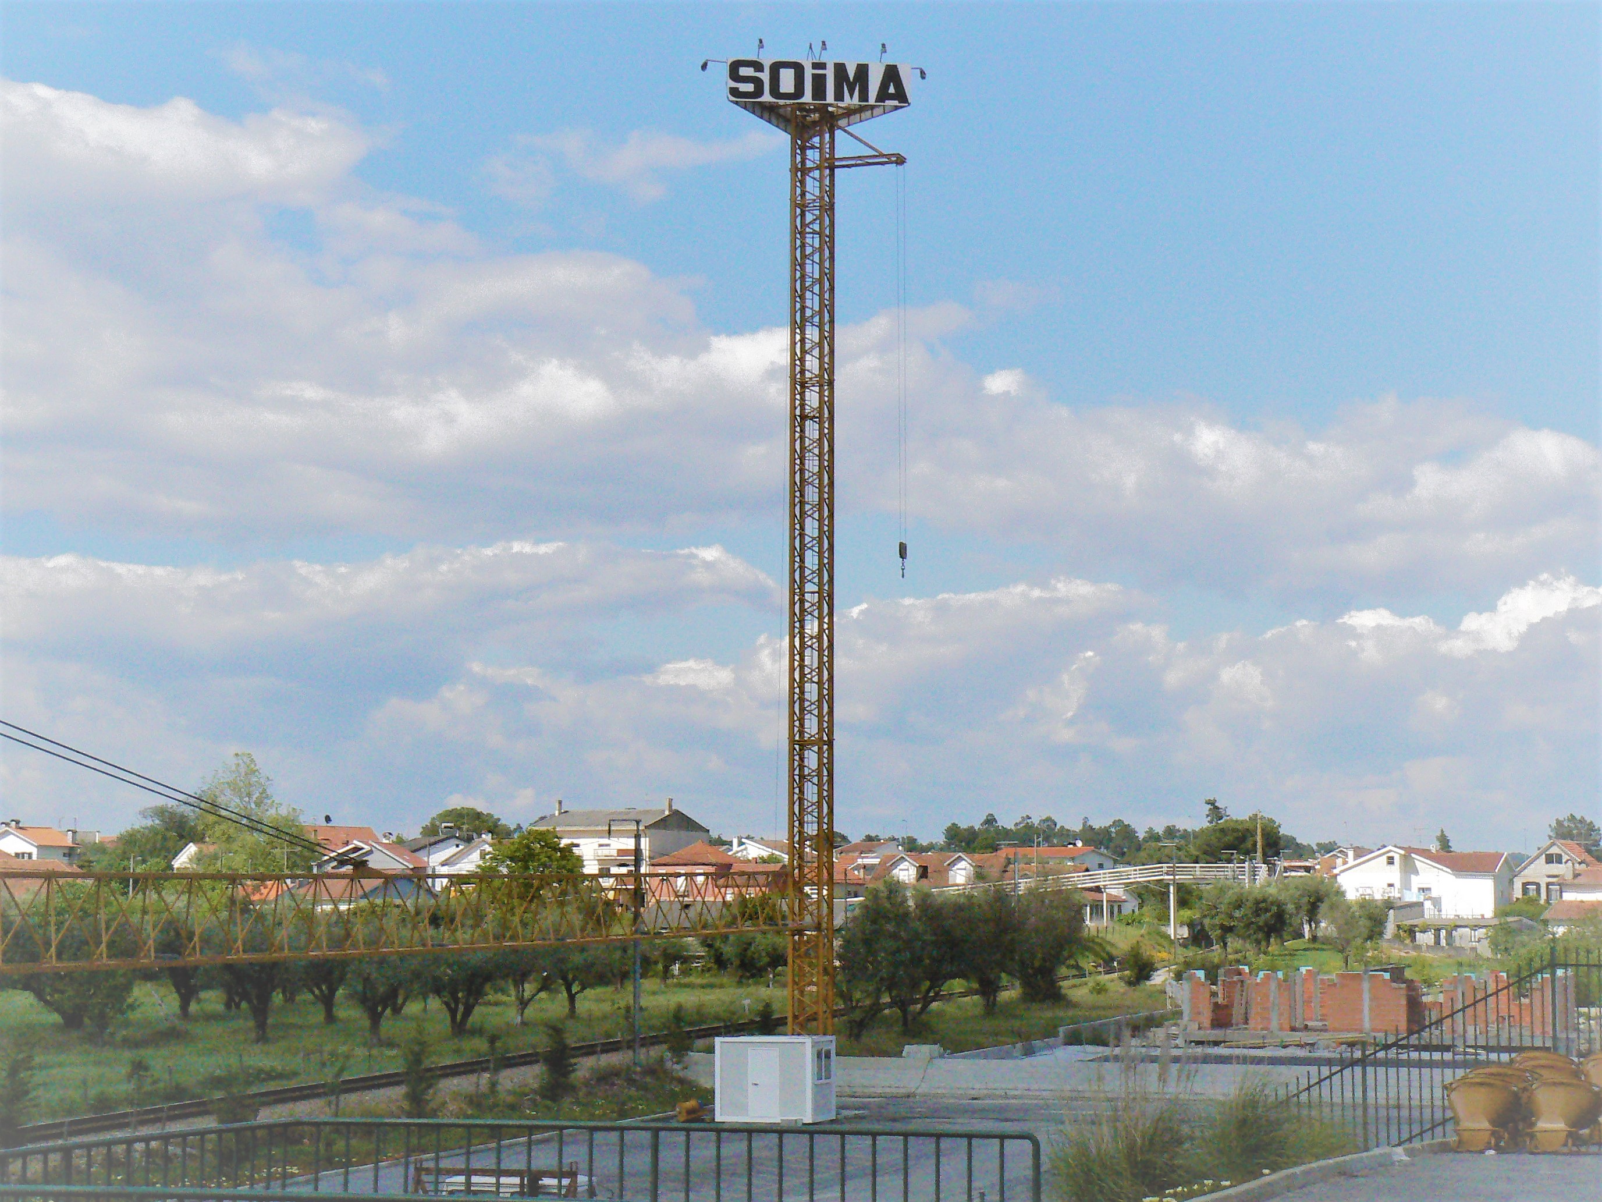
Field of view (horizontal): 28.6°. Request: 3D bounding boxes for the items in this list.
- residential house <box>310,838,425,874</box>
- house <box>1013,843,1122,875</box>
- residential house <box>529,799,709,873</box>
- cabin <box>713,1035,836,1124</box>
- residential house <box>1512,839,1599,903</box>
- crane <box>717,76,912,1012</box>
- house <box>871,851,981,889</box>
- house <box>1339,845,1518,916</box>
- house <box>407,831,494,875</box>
[{"bbox_3d":[-42.371,26.118,306.910,10.300,5.960,9.500,-1,-6,15],"label":"residential house"},{"bbox_3d":[31.728,33.150,388.612,12.000,5.852,9.000,-4,-7,35],"label":"house"},{"bbox_3d":[-18.720,26.531,323.949,14.500,11.429,11.500,-4,-7,33],"label":"residential house"},{"bbox_3d":[-0.750,14.388,94.962,3.040,2.500,2.340,-2,-6,18],"label":"cabin"},{"bbox_3d":[77.695,28.063,320.787,9.000,7.499,10.000,-2,-6,24],"label":"residential house"},{"bbox_3d":[0.340,-0.622,104.139,6.100,34.000,5.500,1,-6,-6],"label":"crane"},{"bbox_3d":[13.849,29.924,336.682,12.500,6.135,9.500,-3,-6,26],"label":"house"},{"bbox_3d":[63.545,29.137,320.684,16.800,8.383,11.000,-3,-6,25],"label":"house"},{"bbox_3d":[-35.446,27.304,323.874,9.500,6.803,10.000,-2,-6,20],"label":"house"}]

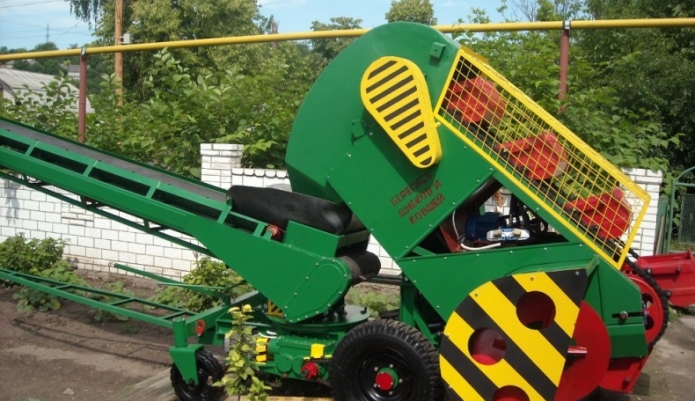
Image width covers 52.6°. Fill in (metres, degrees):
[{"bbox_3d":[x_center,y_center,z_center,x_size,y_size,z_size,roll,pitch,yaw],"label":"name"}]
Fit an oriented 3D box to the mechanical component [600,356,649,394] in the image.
[{"bbox_3d":[1.676,1.059,4.250,0.260,0.220,0.180,4,5,25],"label":"mechanical component"}]

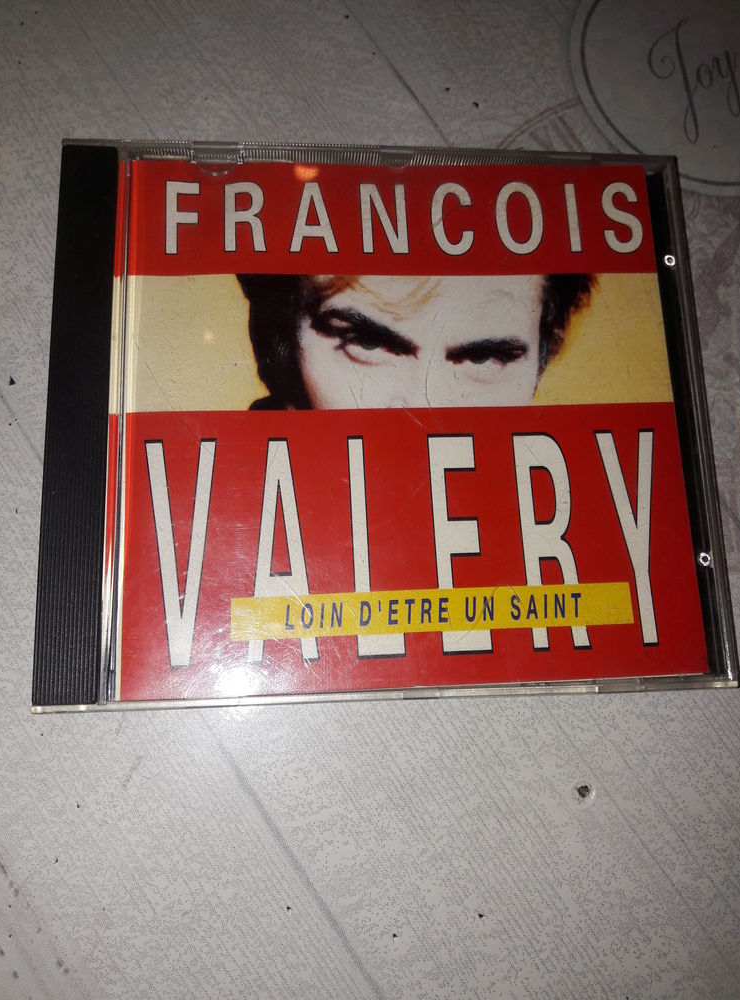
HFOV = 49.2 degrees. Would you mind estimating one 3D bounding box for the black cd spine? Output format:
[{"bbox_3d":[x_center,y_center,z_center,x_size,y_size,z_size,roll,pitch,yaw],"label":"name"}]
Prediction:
[{"bbox_3d":[-0.061,-0.019,0.173,0.012,0.008,0.122,-1,77,-5],"label":"black cd spine"}]

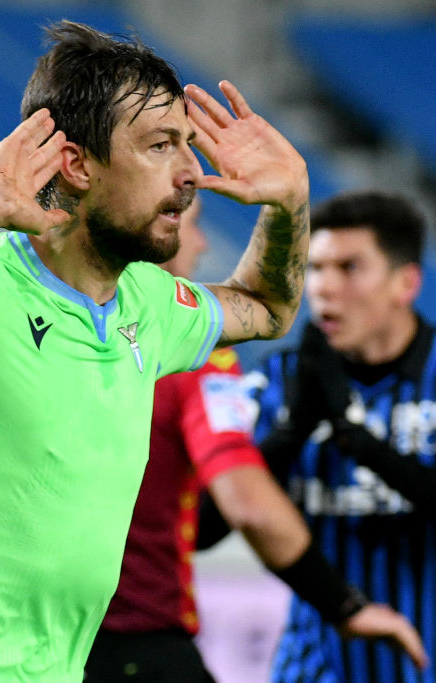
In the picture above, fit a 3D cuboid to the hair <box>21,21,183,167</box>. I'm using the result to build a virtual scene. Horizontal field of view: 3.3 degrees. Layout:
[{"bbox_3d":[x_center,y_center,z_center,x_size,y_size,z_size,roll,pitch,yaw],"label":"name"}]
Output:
[{"bbox_3d":[-0.130,-0.269,8.400,0.195,0.165,0.170,-1,-2,30],"label":"hair"}]

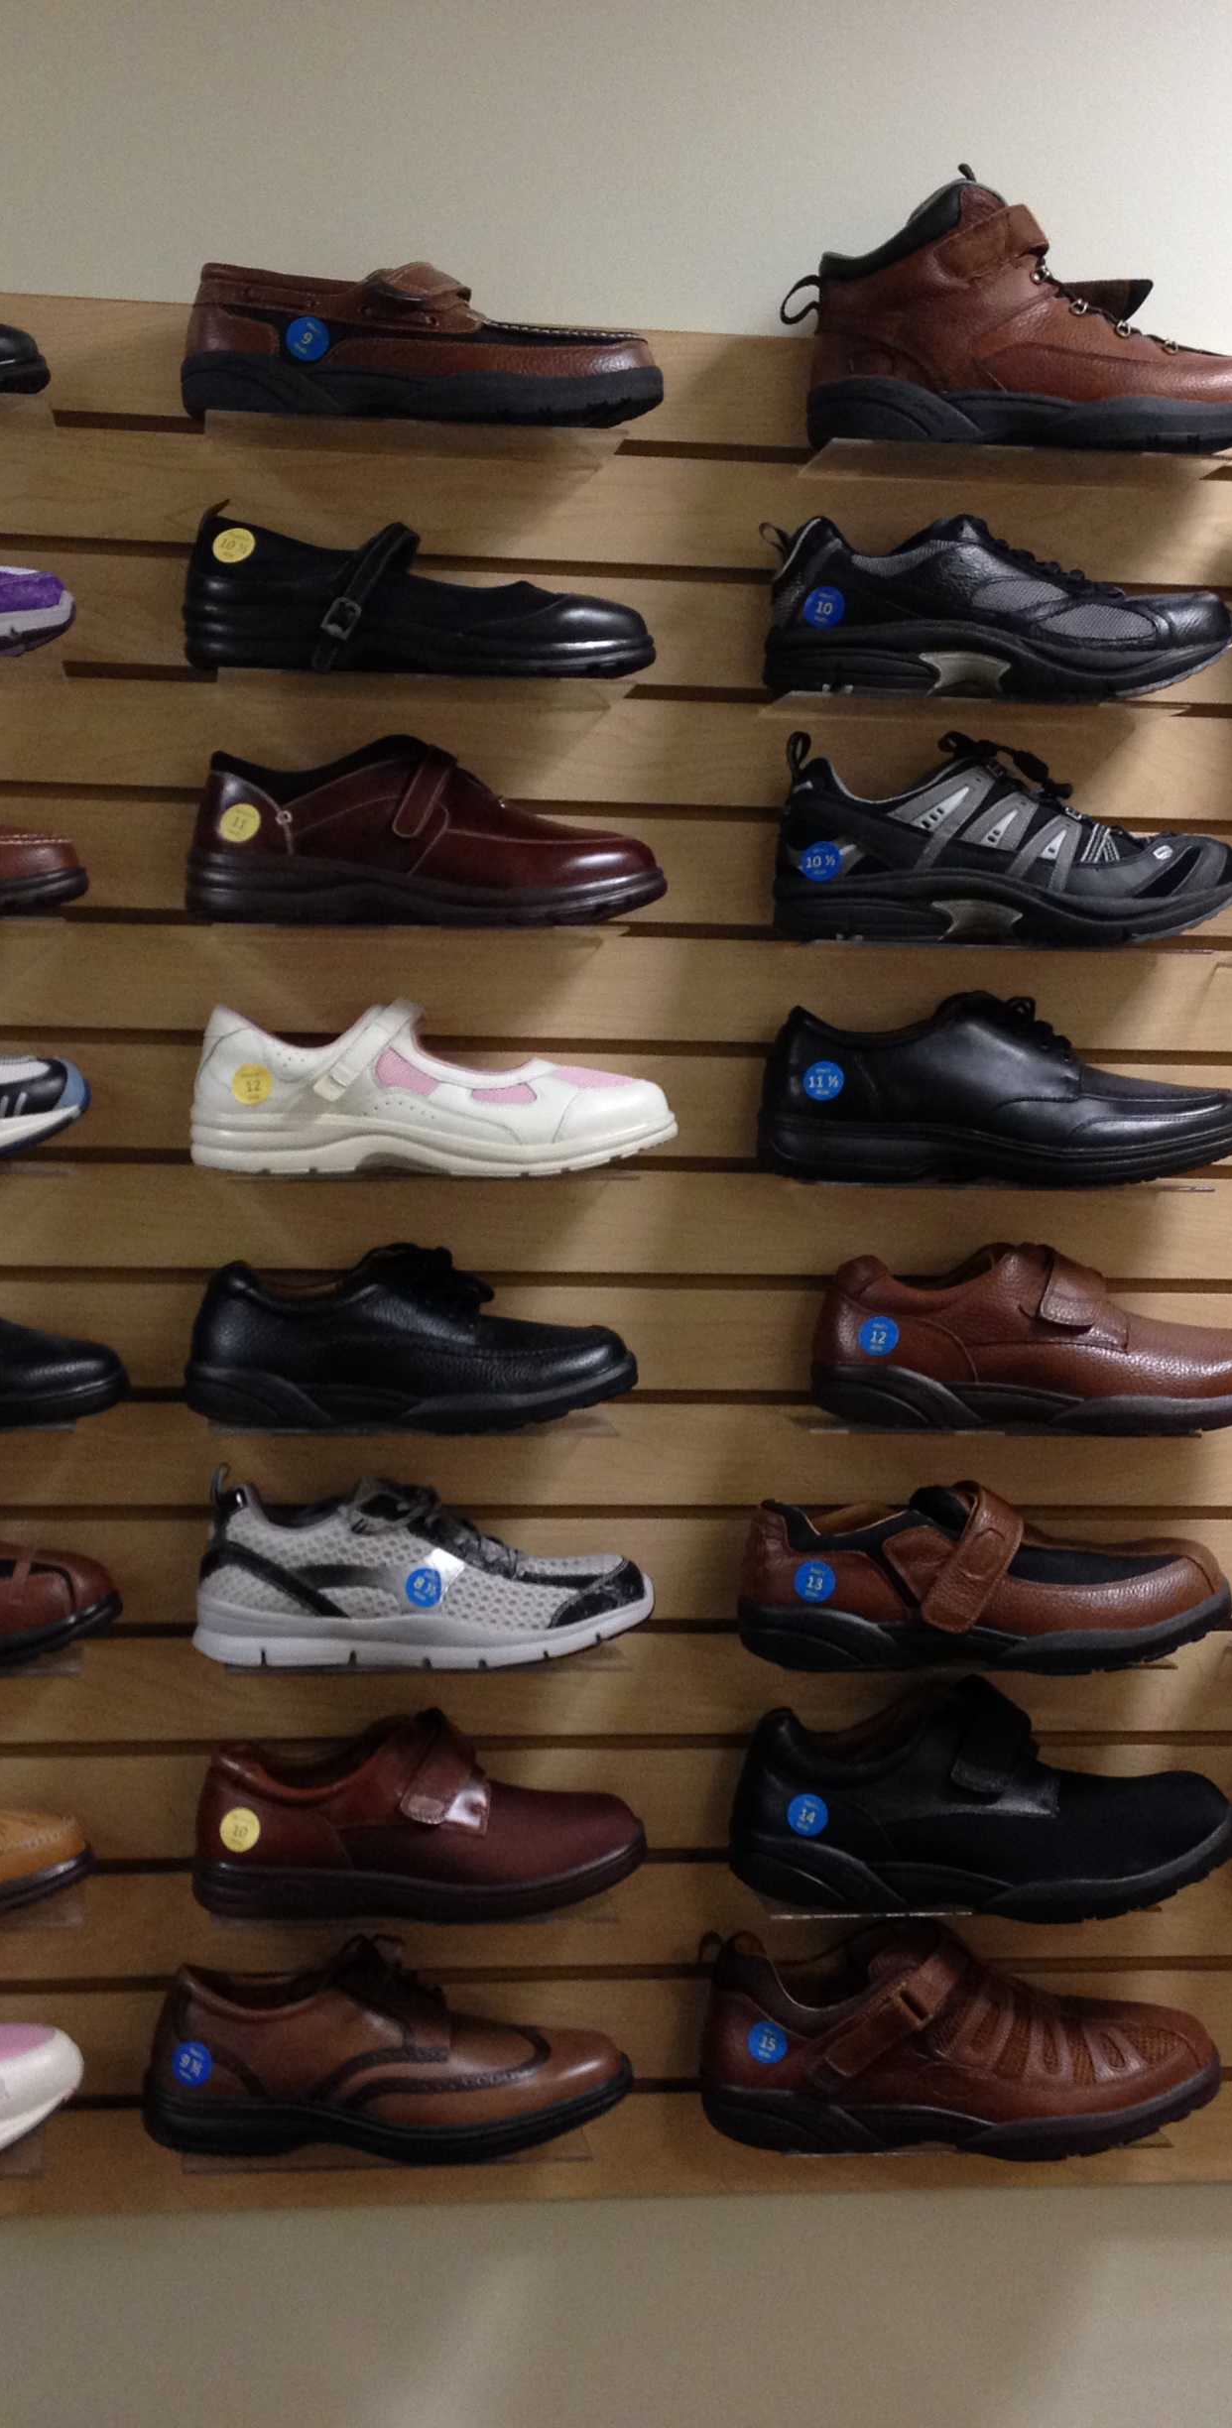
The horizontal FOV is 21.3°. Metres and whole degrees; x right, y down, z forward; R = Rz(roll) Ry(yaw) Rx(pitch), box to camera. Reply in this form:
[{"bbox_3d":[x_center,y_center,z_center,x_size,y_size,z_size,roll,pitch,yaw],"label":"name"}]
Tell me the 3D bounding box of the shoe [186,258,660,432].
[{"bbox_3d":[-0.119,-0.536,2.025,0.294,0.106,0.110,1,3,-6],"label":"shoe"}]

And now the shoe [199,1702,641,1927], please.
[{"bbox_3d":[-0.122,0.371,2.062,0.284,0.123,0.107,1,3,-5],"label":"shoe"}]

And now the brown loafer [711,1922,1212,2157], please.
[{"bbox_3d":[0.224,0.523,2.116,0.345,0.137,0.122,1,3,-7],"label":"brown loafer"}]

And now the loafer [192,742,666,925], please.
[{"bbox_3d":[-0.117,-0.236,2.044,0.294,0.120,0.106,1,3,-6],"label":"loafer"}]

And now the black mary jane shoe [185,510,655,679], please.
[{"bbox_3d":[-0.120,-0.381,2.027,0.291,0.109,0.100,1,3,-7],"label":"black mary jane shoe"}]

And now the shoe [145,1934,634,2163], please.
[{"bbox_3d":[-0.143,0.525,2.087,0.306,0.125,0.108,1,3,-6],"label":"shoe"}]

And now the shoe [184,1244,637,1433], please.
[{"bbox_3d":[-0.126,0.073,2.043,0.282,0.110,0.106,1,3,-7],"label":"shoe"}]

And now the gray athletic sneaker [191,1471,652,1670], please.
[{"bbox_3d":[-0.120,0.222,2.072,0.288,0.117,0.108,1,3,-6],"label":"gray athletic sneaker"}]

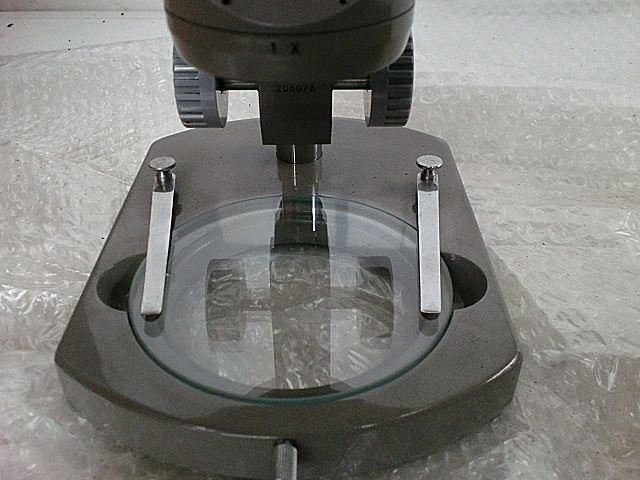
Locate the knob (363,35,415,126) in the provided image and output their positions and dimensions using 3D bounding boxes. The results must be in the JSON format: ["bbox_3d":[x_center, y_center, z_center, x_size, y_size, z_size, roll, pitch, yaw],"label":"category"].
[{"bbox_3d":[0.024,-0.058,0.229,0.014,0.036,0.036,-1,34,-1],"label":"knob"}]

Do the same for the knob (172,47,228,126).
[{"bbox_3d":[-0.041,-0.057,0.228,0.014,0.036,0.036,-1,34,-1],"label":"knob"}]

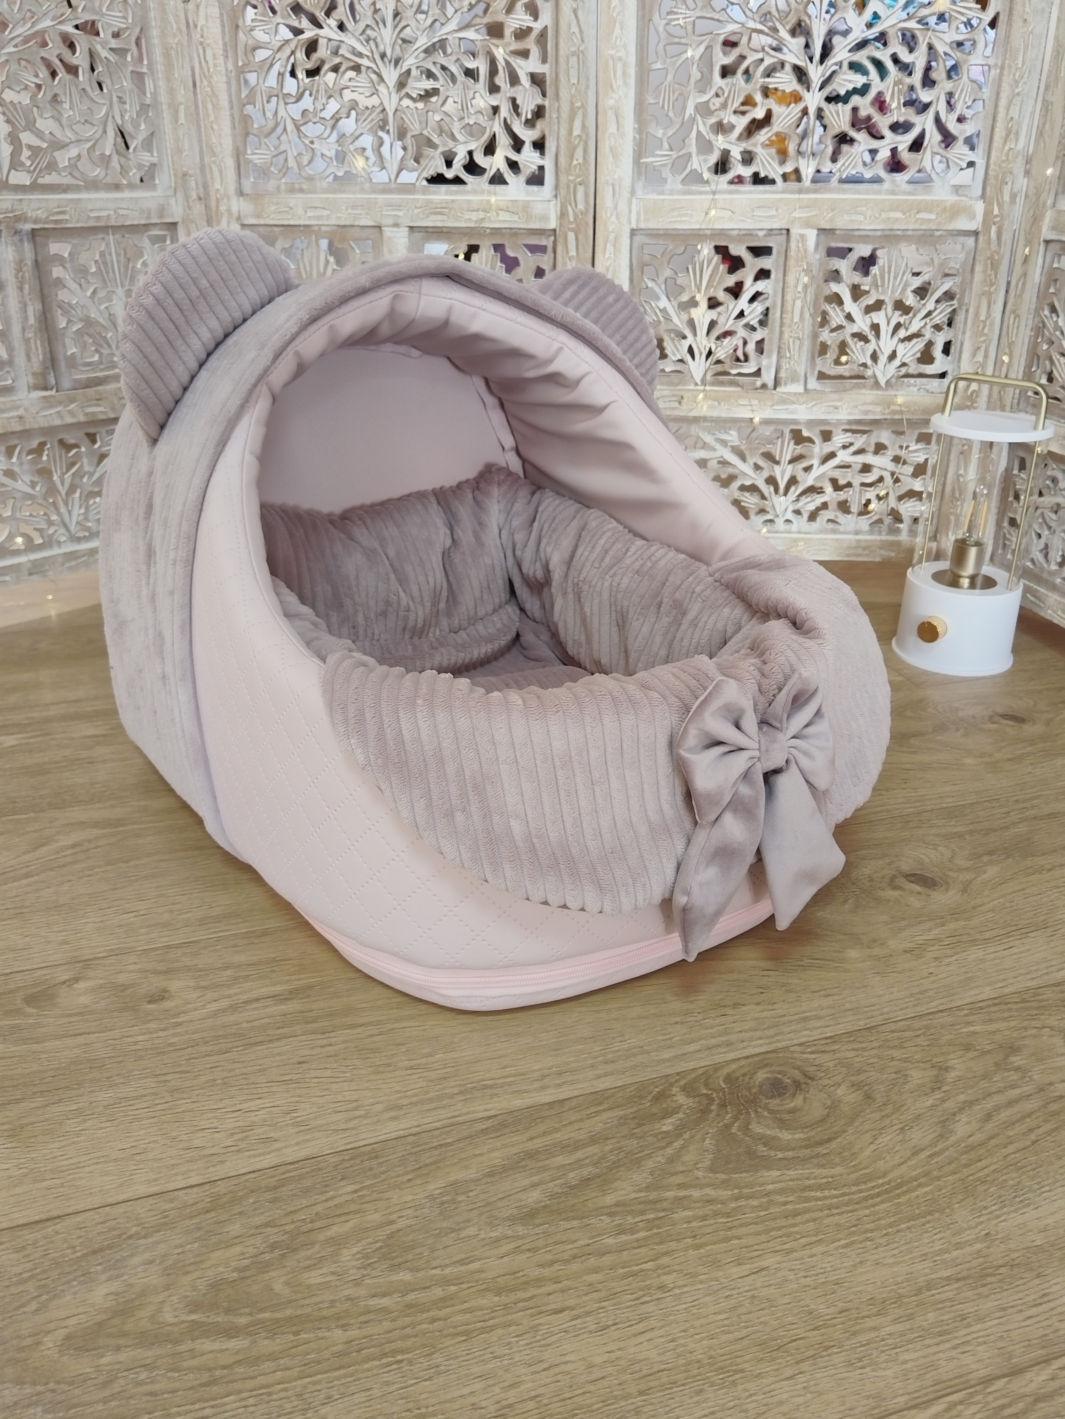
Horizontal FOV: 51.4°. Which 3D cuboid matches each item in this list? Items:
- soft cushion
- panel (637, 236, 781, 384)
[{"bbox_3d":[-0.014,-0.030,0.844,0.410,0.195,0.510,-16,29,-31],"label":"soft cushion"},{"bbox_3d":[0.221,-0.498,1.374,0.182,0.182,0.018,1,25,2],"label":"panel"}]

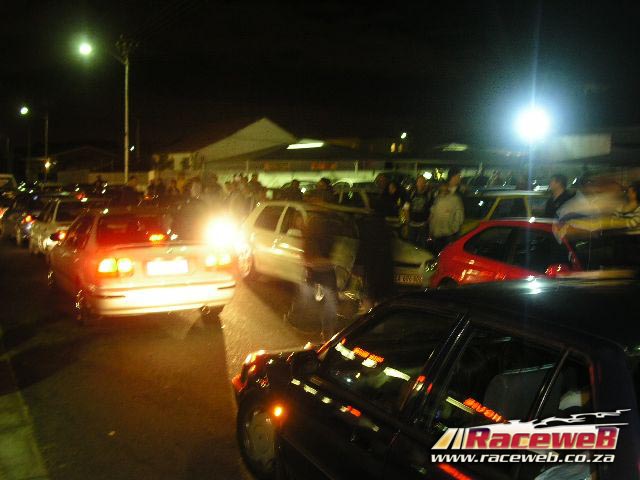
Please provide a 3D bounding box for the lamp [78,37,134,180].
[{"bbox_3d":[-10.441,-5.515,34.264,2.700,8.600,0.500,-2,5,-27],"label":"lamp"}]

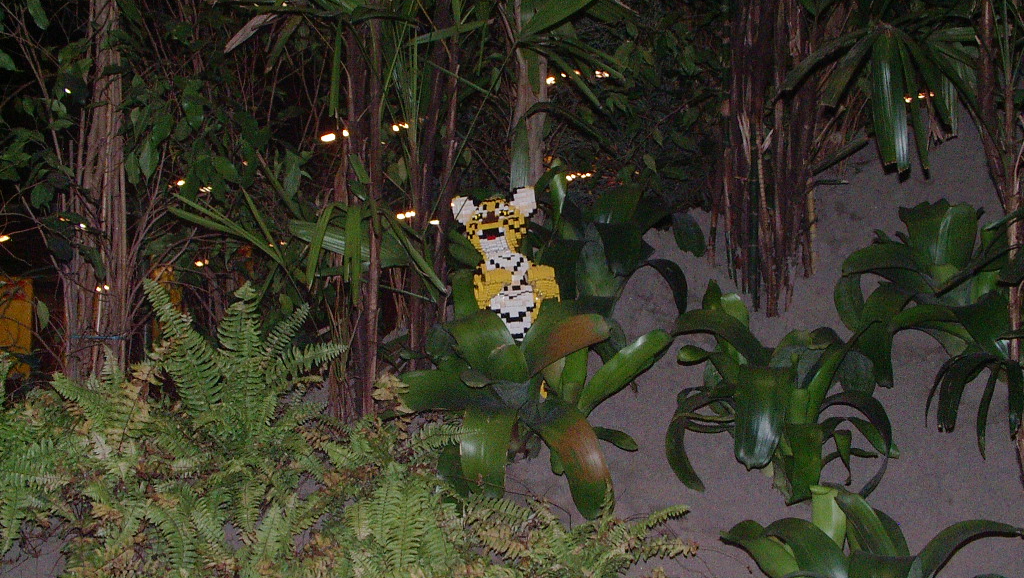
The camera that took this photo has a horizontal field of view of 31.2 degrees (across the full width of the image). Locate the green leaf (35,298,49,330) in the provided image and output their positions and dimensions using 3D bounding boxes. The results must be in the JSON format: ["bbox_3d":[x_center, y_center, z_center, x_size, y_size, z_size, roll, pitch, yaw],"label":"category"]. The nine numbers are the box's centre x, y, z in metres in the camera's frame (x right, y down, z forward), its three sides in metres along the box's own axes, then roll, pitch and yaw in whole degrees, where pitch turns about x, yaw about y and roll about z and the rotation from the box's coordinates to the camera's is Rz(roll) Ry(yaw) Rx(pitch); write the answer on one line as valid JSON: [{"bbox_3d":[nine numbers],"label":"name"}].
[{"bbox_3d":[-0.975,0.053,3.800,0.029,0.062,0.025,0,8,0],"label":"green leaf"}]

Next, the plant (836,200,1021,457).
[{"bbox_3d":[0.846,0.080,3.700,0.390,0.470,0.380,0,8,0],"label":"plant"}]

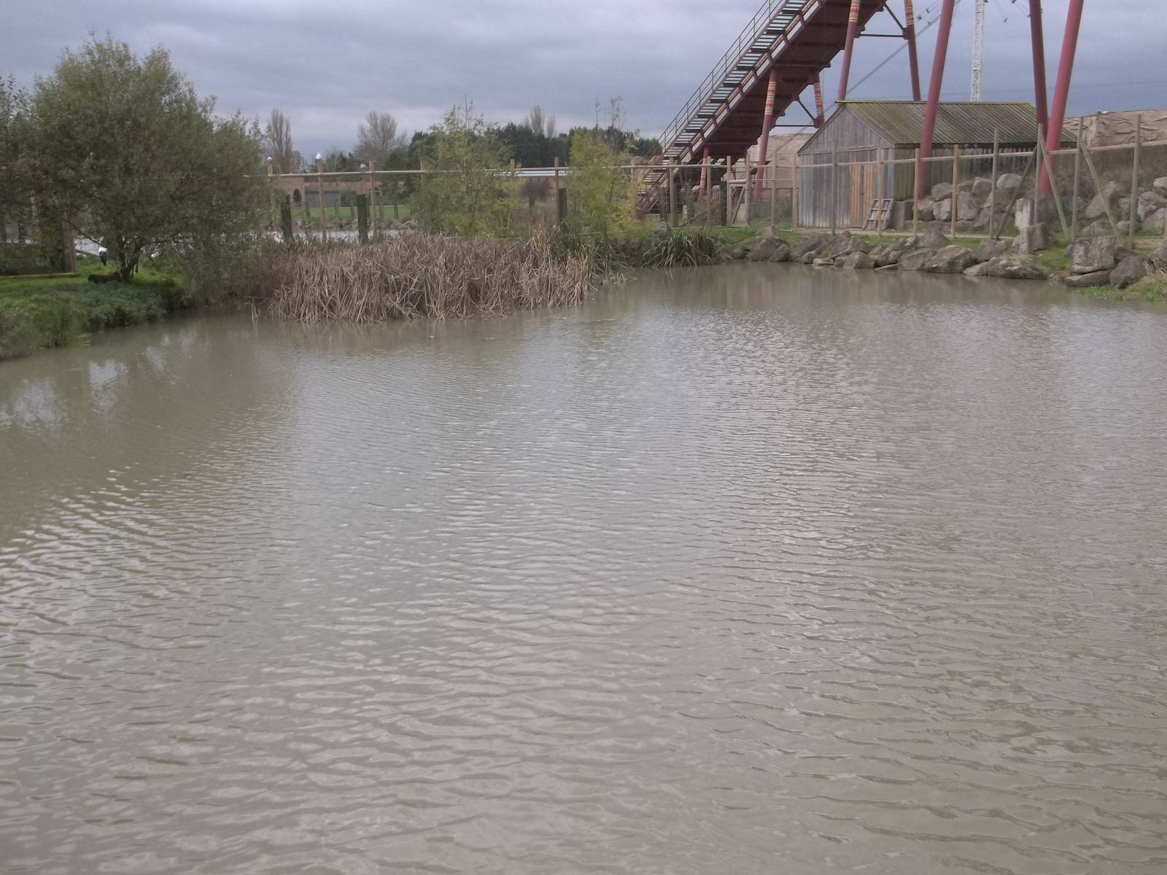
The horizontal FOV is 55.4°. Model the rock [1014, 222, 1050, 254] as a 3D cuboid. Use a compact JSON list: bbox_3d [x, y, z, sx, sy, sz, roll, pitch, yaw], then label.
[{"bbox_3d":[10.505,-4.666,26.000,0.780,0.700,0.650,3,14,21],"label":"rock"}]

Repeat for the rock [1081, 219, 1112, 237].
[{"bbox_3d":[13.369,-5.454,29.000,0.800,0.480,0.650,4,14,24],"label":"rock"}]

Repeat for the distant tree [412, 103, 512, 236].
[{"bbox_3d":[-3.363,-7.195,30.115,2.700,3.602,2.500,-3,12,-6],"label":"distant tree"}]

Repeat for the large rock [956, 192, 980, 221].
[{"bbox_3d":[11.586,-6.960,33.500,0.740,0.850,0.650,3,14,19],"label":"large rock"}]

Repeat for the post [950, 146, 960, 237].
[{"bbox_3d":[9.420,-6.232,28.159,0.105,2.344,0.105,2,13,18],"label":"post"}]

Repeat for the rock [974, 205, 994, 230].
[{"bbox_3d":[11.886,-6.531,33.000,0.650,0.720,0.600,3,14,19],"label":"rock"}]

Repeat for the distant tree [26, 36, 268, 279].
[{"bbox_3d":[-10.010,-6.395,25.500,5.200,5.400,4.900,-7,14,-20],"label":"distant tree"}]

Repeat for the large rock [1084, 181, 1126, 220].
[{"bbox_3d":[14.063,-6.392,30.000,1.000,1.050,0.800,4,14,24],"label":"large rock"}]

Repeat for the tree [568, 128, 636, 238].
[{"bbox_3d":[0.494,-7.198,31.667,1.950,3.114,1.900,-1,12,1],"label":"tree"}]

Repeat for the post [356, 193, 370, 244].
[{"bbox_3d":[-5.932,-5.857,29.856,0.260,1.345,0.220,-4,13,-10],"label":"post"}]

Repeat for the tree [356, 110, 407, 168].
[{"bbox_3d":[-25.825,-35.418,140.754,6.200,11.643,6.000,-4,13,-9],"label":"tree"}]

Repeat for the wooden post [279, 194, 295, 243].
[{"bbox_3d":[-9.589,-7.007,36.000,0.300,1.600,0.300,-5,13,-14],"label":"wooden post"}]

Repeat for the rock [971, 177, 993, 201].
[{"bbox_3d":[12.342,-7.705,34.500,0.720,0.700,0.650,3,14,19],"label":"rock"}]

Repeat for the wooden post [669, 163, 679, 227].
[{"bbox_3d":[3.367,-9.064,41.500,0.200,2.400,0.200,-1,13,5],"label":"wooden post"}]

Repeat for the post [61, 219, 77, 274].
[{"bbox_3d":[-10.830,-4.011,23.379,0.230,1.135,0.200,-7,14,-24],"label":"post"}]

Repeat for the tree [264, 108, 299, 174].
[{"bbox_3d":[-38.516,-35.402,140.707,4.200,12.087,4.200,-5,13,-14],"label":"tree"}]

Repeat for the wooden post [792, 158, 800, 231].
[{"bbox_3d":[6.614,-7.541,34.563,0.125,2.215,0.125,1,13,11],"label":"wooden post"}]

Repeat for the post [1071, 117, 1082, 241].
[{"bbox_3d":[12.414,-6.505,28.000,0.120,3.100,0.120,4,14,23],"label":"post"}]

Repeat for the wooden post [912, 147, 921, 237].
[{"bbox_3d":[8.893,-6.539,29.676,0.110,2.293,0.110,2,13,16],"label":"wooden post"}]

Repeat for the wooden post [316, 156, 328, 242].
[{"bbox_3d":[-7.235,-6.505,30.752,0.130,2.319,0.130,-4,13,-12],"label":"wooden post"}]

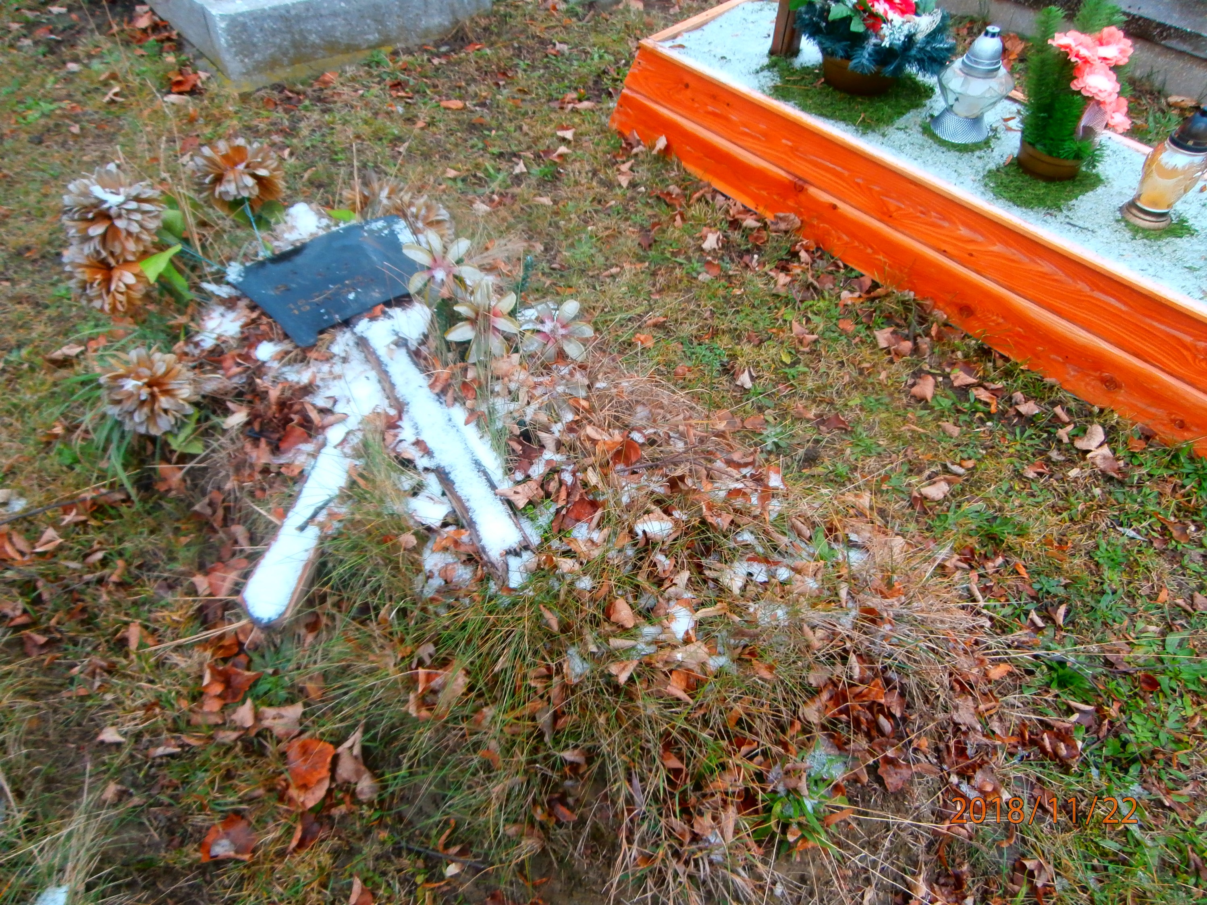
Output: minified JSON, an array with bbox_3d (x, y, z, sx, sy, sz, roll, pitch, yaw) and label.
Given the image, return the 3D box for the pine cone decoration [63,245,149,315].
[{"bbox_3d":[-1.142,-0.402,1.921,0.177,0.165,0.145,-28,18,-23],"label":"pine cone decoration"}]

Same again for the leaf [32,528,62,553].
[{"bbox_3d":[-1.118,0.176,1.684,0.043,0.025,0.055,35,58,27],"label":"leaf"}]

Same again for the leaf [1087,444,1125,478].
[{"bbox_3d":[1.074,0.019,1.790,0.090,0.030,0.058,36,56,29],"label":"leaf"}]

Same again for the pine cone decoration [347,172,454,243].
[{"bbox_3d":[-0.521,-0.622,2.128,0.264,0.173,0.160,-11,29,-10],"label":"pine cone decoration"}]

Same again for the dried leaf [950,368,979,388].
[{"bbox_3d":[0.854,-0.177,1.981,0.066,0.022,0.050,0,47,0],"label":"dried leaf"}]

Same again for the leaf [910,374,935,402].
[{"bbox_3d":[0.744,-0.151,1.954,0.052,0.022,0.062,37,58,28],"label":"leaf"}]

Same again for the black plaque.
[{"bbox_3d":[-0.600,-0.395,1.938,0.389,0.025,0.265,-29,65,-25],"label":"black plaque"}]

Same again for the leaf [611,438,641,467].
[{"bbox_3d":[0.042,0.000,1.561,0.050,0.020,0.056,11,65,6],"label":"leaf"}]

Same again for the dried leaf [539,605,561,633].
[{"bbox_3d":[-0.092,0.285,1.436,0.026,0.025,0.047,-29,55,-22],"label":"dried leaf"}]

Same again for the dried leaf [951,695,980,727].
[{"bbox_3d":[0.604,0.431,1.396,0.036,0.022,0.055,-17,51,-14],"label":"dried leaf"}]

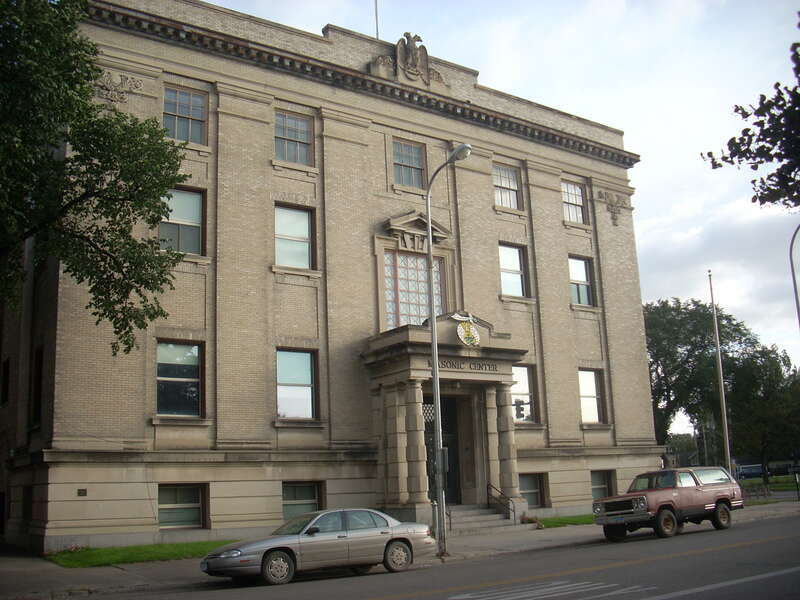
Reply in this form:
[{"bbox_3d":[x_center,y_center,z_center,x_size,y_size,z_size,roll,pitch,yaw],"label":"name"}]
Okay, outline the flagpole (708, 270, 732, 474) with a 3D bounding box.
[{"bbox_3d":[14.257,3.706,38.028,0.160,10.300,0.160,7,-15,-35],"label":"flagpole"}]

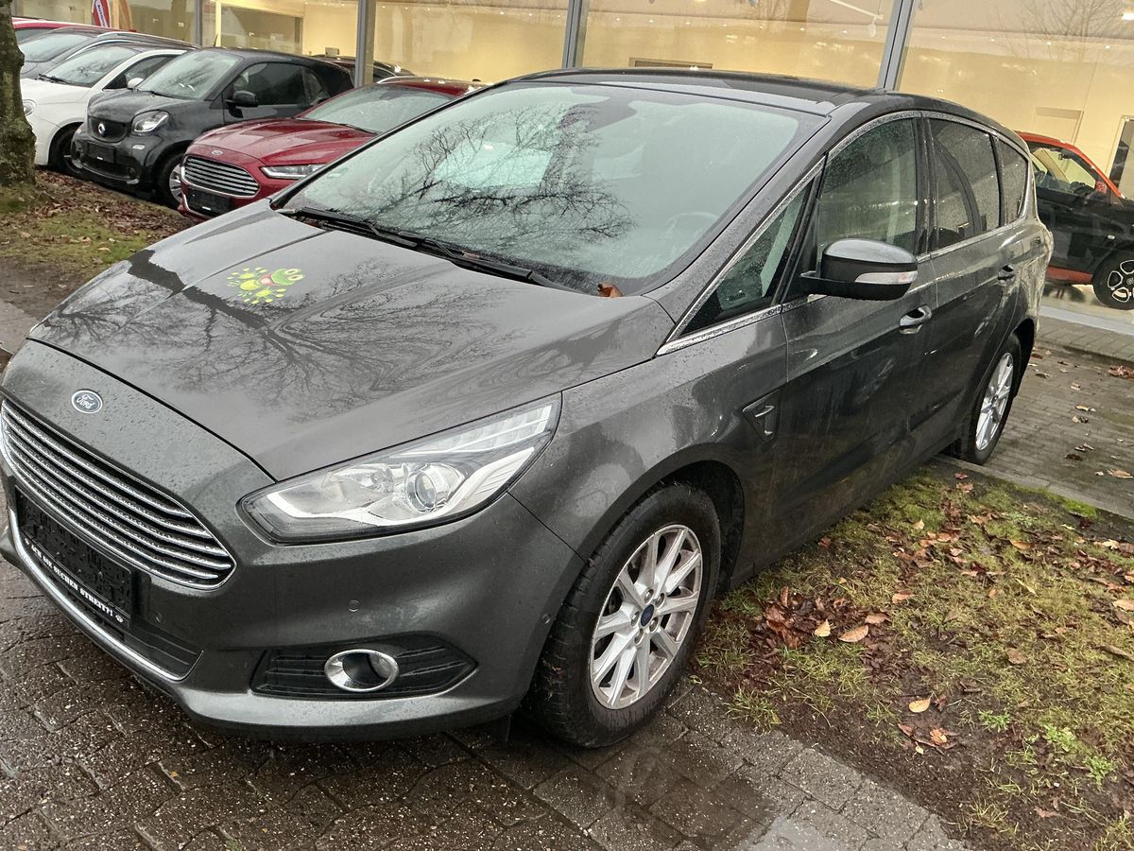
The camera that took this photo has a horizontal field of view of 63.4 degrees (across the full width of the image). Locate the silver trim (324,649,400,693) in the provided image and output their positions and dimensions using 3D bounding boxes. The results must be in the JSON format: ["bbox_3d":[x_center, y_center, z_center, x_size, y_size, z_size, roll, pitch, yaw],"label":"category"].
[{"bbox_3d":[-0.384,0.461,1.742,0.145,0.097,0.050,6,19,0],"label":"silver trim"}]

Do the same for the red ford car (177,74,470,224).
[{"bbox_3d":[-1.157,-2.432,8.634,1.852,1.495,4.867,20,23,34],"label":"red ford car"}]

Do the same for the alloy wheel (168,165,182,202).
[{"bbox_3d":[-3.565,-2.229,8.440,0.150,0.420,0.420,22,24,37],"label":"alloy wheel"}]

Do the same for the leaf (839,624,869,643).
[{"bbox_3d":[0.885,0.642,2.825,0.145,0.020,0.068,-9,24,-35],"label":"leaf"}]

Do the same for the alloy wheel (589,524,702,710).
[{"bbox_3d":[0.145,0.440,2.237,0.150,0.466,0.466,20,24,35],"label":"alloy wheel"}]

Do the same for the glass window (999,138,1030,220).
[{"bbox_3d":[2.026,-1.081,4.144,0.030,0.350,0.440,-1,11,36],"label":"glass window"}]

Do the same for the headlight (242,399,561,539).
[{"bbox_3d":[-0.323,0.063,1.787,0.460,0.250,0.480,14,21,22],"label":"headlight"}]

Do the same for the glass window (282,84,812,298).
[{"bbox_3d":[-0.038,-0.817,2.821,1.460,0.120,1.090,20,50,36],"label":"glass window"}]

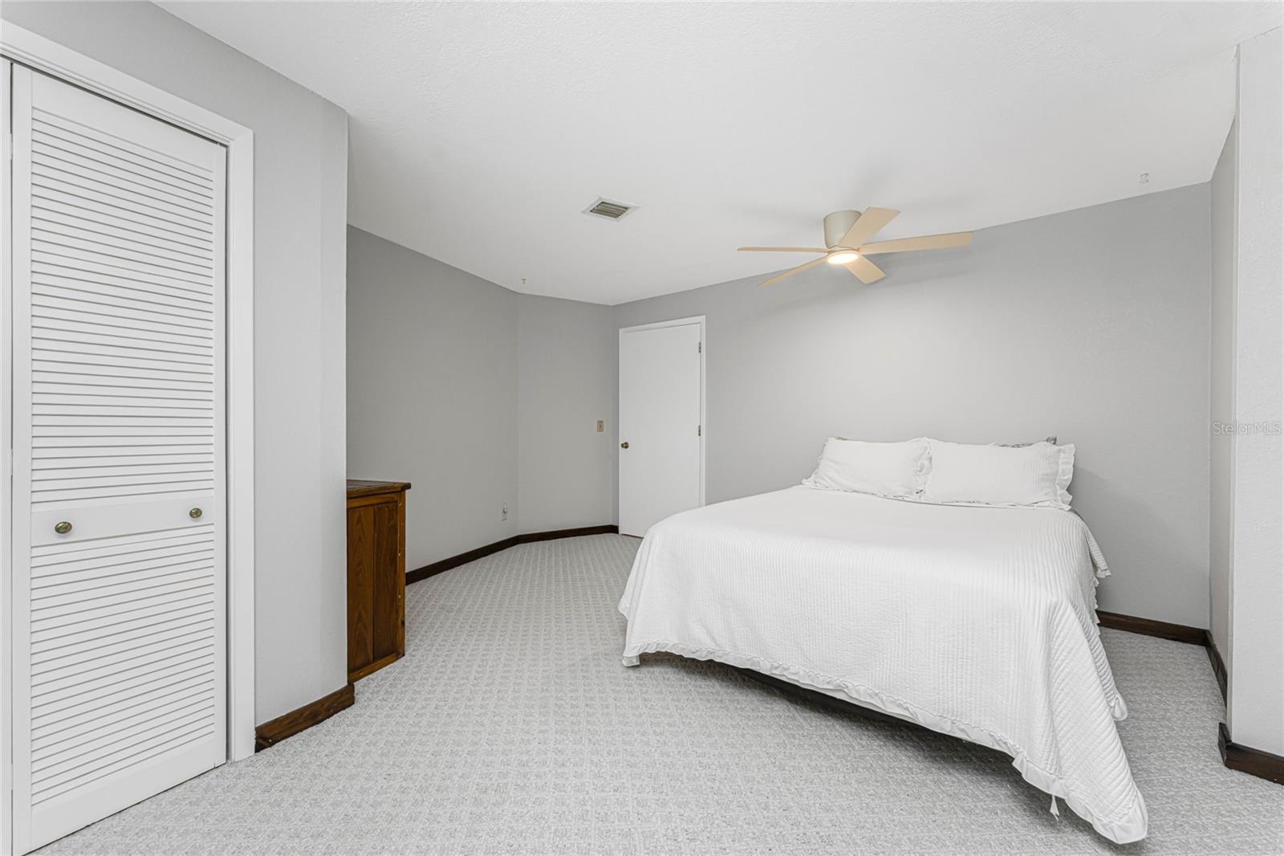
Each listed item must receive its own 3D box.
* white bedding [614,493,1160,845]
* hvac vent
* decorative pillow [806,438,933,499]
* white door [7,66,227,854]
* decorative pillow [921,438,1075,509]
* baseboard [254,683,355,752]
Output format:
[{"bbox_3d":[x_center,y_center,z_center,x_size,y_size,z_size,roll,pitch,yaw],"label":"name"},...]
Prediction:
[{"bbox_3d":[1.206,0.770,2.585,1.700,0.660,2.080,0,0,38],"label":"white bedding"},{"bbox_3d":[-0.184,-1.280,2.931,0.245,0.020,0.235,0,0,-31],"label":"hvac vent"},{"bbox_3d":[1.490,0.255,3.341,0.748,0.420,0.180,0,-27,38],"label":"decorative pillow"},{"bbox_3d":[-1.500,0.081,1.467,0.035,2.018,0.444,0,0,32],"label":"white door"},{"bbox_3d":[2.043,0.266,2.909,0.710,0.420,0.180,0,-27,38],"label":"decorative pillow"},{"bbox_3d":[-1.240,1.056,1.852,0.018,0.087,0.344,0,0,30],"label":"baseboard"}]

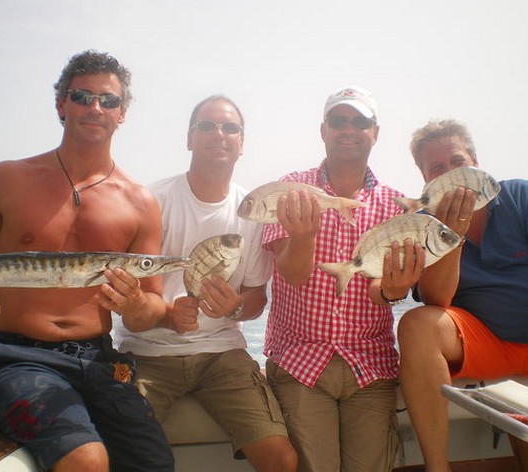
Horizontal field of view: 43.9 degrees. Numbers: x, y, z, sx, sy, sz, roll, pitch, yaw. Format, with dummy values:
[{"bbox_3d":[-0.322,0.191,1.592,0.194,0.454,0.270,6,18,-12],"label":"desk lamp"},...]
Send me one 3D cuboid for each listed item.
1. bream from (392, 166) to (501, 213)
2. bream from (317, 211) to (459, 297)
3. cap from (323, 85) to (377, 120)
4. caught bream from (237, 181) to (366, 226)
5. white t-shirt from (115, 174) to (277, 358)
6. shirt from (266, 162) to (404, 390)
[{"bbox_3d":[0.486,-0.118,1.730,0.285,0.122,0.052,-12,0,0],"label":"bream"},{"bbox_3d":[0.325,0.050,1.680,0.365,0.155,0.060,-15,0,3],"label":"bream"},{"bbox_3d":[0.272,-0.420,2.060,0.175,0.130,0.260,3,3,2],"label":"cap"},{"bbox_3d":[0.099,-0.083,1.720,0.335,0.120,0.055,2,0,-3],"label":"caught bream"},{"bbox_3d":[-0.233,0.094,2.160,0.500,0.580,0.290,6,0,-3],"label":"white t-shirt"},{"bbox_3d":[0.221,0.126,2.140,0.460,0.710,0.310,4,0,1],"label":"shirt"}]

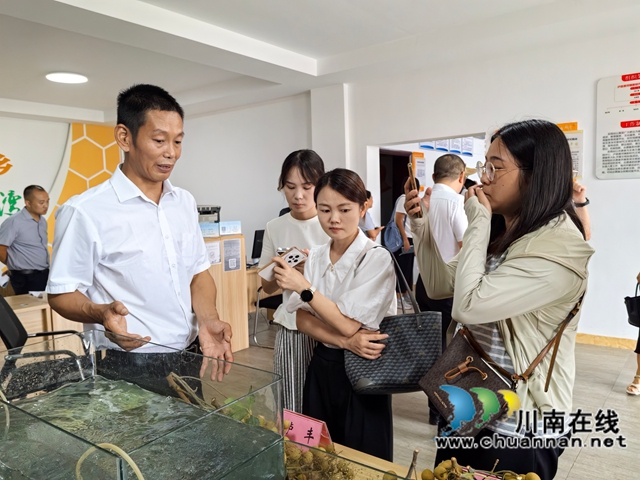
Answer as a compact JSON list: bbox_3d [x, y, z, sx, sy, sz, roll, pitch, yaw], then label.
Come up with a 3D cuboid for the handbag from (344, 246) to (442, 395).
[{"bbox_3d":[0.239,0.268,1.670,0.370,0.460,0.160,-4,5,-22],"label":"handbag"}]

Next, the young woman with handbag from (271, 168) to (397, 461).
[{"bbox_3d":[0.094,0.533,1.694,0.430,1.537,0.390,2,6,33],"label":"young woman with handbag"}]

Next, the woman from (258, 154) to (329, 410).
[{"bbox_3d":[-0.050,0.474,1.892,0.420,1.626,0.370,-1,5,12],"label":"woman"}]

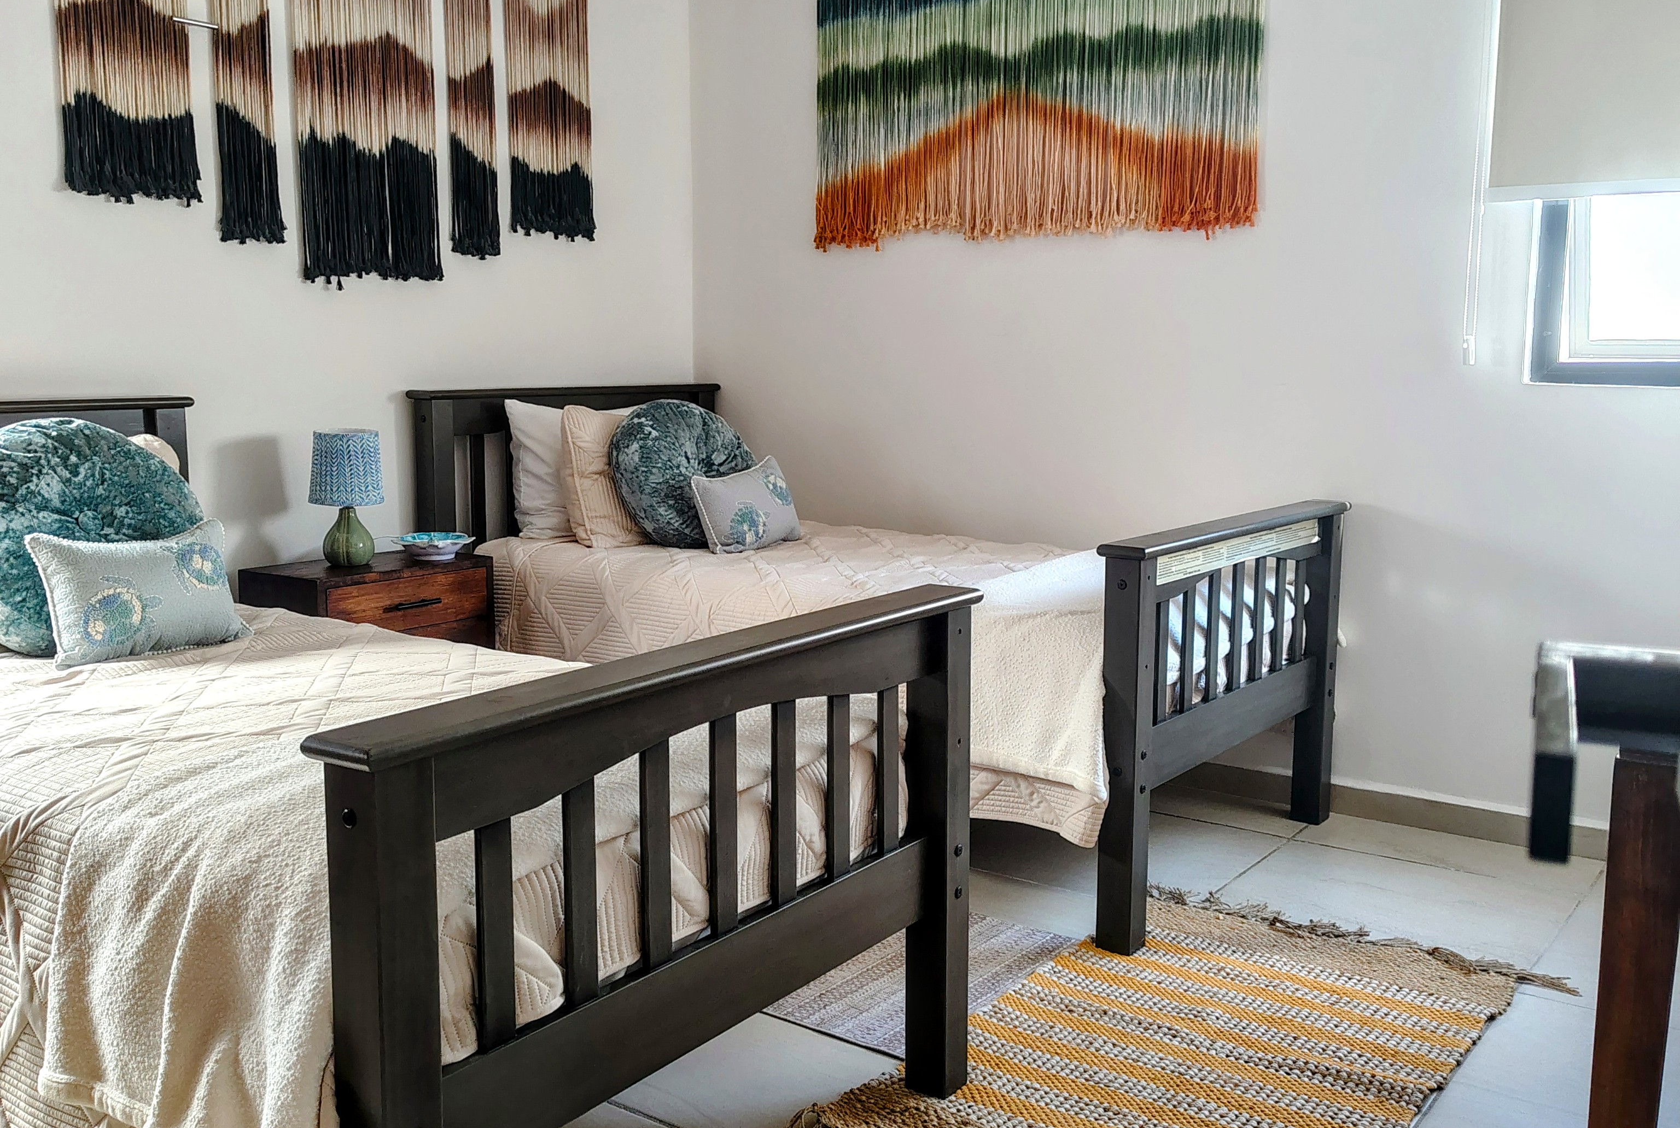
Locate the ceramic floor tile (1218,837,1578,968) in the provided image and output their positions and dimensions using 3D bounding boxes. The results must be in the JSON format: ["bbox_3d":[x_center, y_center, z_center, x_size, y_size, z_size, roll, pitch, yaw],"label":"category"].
[{"bbox_3d":[1.085,0.679,3.066,0.600,0.010,0.600,6,10,36],"label":"ceramic floor tile"}]

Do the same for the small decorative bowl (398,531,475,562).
[{"bbox_3d":[-0.966,-0.037,3.713,0.191,0.055,0.191,6,10,36],"label":"small decorative bowl"}]

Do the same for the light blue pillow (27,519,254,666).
[{"bbox_3d":[-1.132,0.042,2.528,0.100,0.215,0.335,-19,-5,37],"label":"light blue pillow"}]

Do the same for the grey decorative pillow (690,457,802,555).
[{"bbox_3d":[-0.238,-0.152,3.990,0.101,0.226,0.352,-25,-9,36],"label":"grey decorative pillow"}]

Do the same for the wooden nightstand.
[{"bbox_3d":[-1.101,0.303,3.678,0.296,0.610,0.502,6,10,36],"label":"wooden nightstand"}]

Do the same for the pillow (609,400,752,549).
[{"bbox_3d":[-0.396,-0.227,3.976,0.422,0.422,0.151,-7,-18,-42],"label":"pillow"}]

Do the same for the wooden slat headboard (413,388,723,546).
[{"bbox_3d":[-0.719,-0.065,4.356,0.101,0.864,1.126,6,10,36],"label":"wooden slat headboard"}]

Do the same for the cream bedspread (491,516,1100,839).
[{"bbox_3d":[0.060,0.174,3.723,1.788,0.408,1.104,6,10,36],"label":"cream bedspread"}]

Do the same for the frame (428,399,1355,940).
[{"bbox_3d":[0.035,0.083,3.740,2.025,0.978,1.110,6,10,36],"label":"frame"}]

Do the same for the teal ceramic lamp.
[{"bbox_3d":[-1.154,-0.152,3.605,0.176,0.311,0.176,6,10,36],"label":"teal ceramic lamp"}]

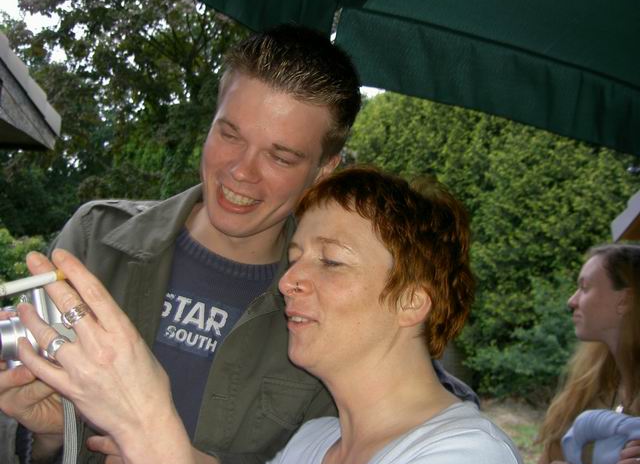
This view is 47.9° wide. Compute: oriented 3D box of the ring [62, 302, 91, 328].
[{"bbox_3d":[-0.191,0.066,0.565,0.021,0.009,0.021,-34,-10,-19],"label":"ring"}]

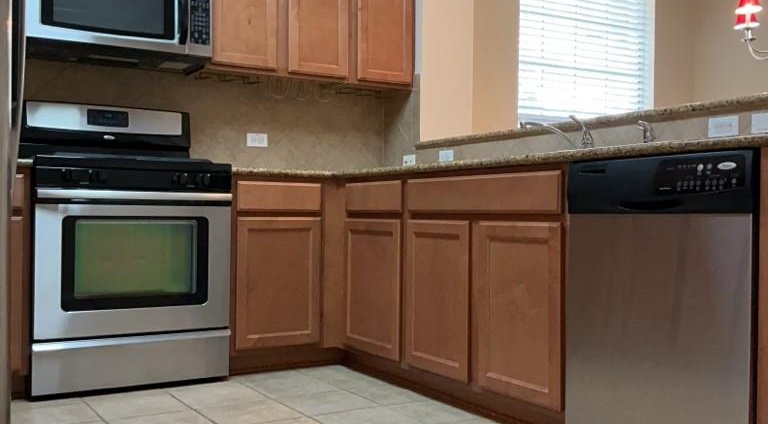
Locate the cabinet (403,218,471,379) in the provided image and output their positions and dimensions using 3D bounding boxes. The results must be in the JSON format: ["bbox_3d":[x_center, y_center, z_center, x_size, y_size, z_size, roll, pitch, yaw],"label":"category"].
[{"bbox_3d":[0.438,0.321,3.136,0.560,0.572,0.410,1,0,-31],"label":"cabinet"}]

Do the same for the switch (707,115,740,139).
[{"bbox_3d":[1.117,-0.280,2.634,0.012,0.068,0.116,1,0,-31],"label":"switch"}]

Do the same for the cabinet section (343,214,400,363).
[{"bbox_3d":[0.186,0.320,3.559,0.560,0.572,0.469,1,0,-31],"label":"cabinet section"}]

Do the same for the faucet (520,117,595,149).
[{"bbox_3d":[0.650,-0.271,2.961,0.375,0.176,0.080,1,0,-31],"label":"faucet"}]

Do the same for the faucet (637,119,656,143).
[{"bbox_3d":[0.913,-0.248,2.792,0.085,0.134,0.050,1,0,-31],"label":"faucet"}]

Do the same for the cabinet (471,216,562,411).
[{"bbox_3d":[0.673,0.322,2.743,0.560,0.572,0.409,1,0,-31],"label":"cabinet"}]

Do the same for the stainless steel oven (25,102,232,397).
[{"bbox_3d":[-1.123,0.113,3.412,0.758,1.181,0.690,1,0,-31],"label":"stainless steel oven"}]

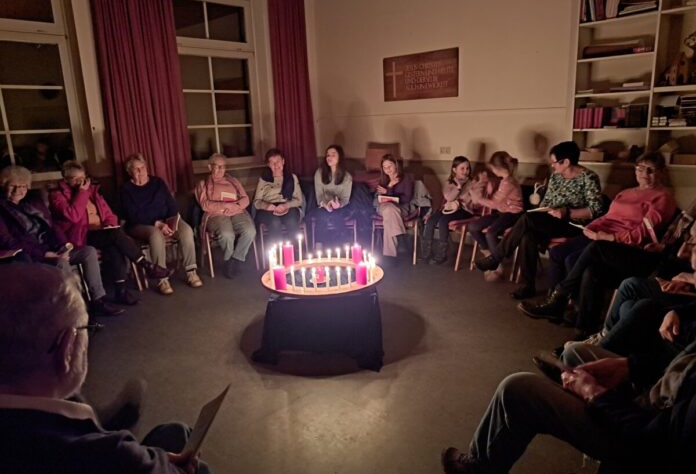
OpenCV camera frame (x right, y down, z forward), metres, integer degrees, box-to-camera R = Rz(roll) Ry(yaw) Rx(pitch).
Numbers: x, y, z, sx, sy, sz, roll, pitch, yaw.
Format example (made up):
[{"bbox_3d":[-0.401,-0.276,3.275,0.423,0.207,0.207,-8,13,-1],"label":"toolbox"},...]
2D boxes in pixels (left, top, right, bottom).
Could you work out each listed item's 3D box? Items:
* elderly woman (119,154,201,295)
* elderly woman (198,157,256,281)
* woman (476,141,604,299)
[{"bbox_3d":[-1.752,-0.161,4.437,0.568,1.197,0.771,-12,16,-36],"label":"elderly woman"},{"bbox_3d":[-1.197,-0.228,4.728,0.538,1.157,0.629,-8,14,-25],"label":"elderly woman"},{"bbox_3d":[1.548,-0.153,3.873,0.873,1.197,0.589,-9,15,-27],"label":"woman"}]

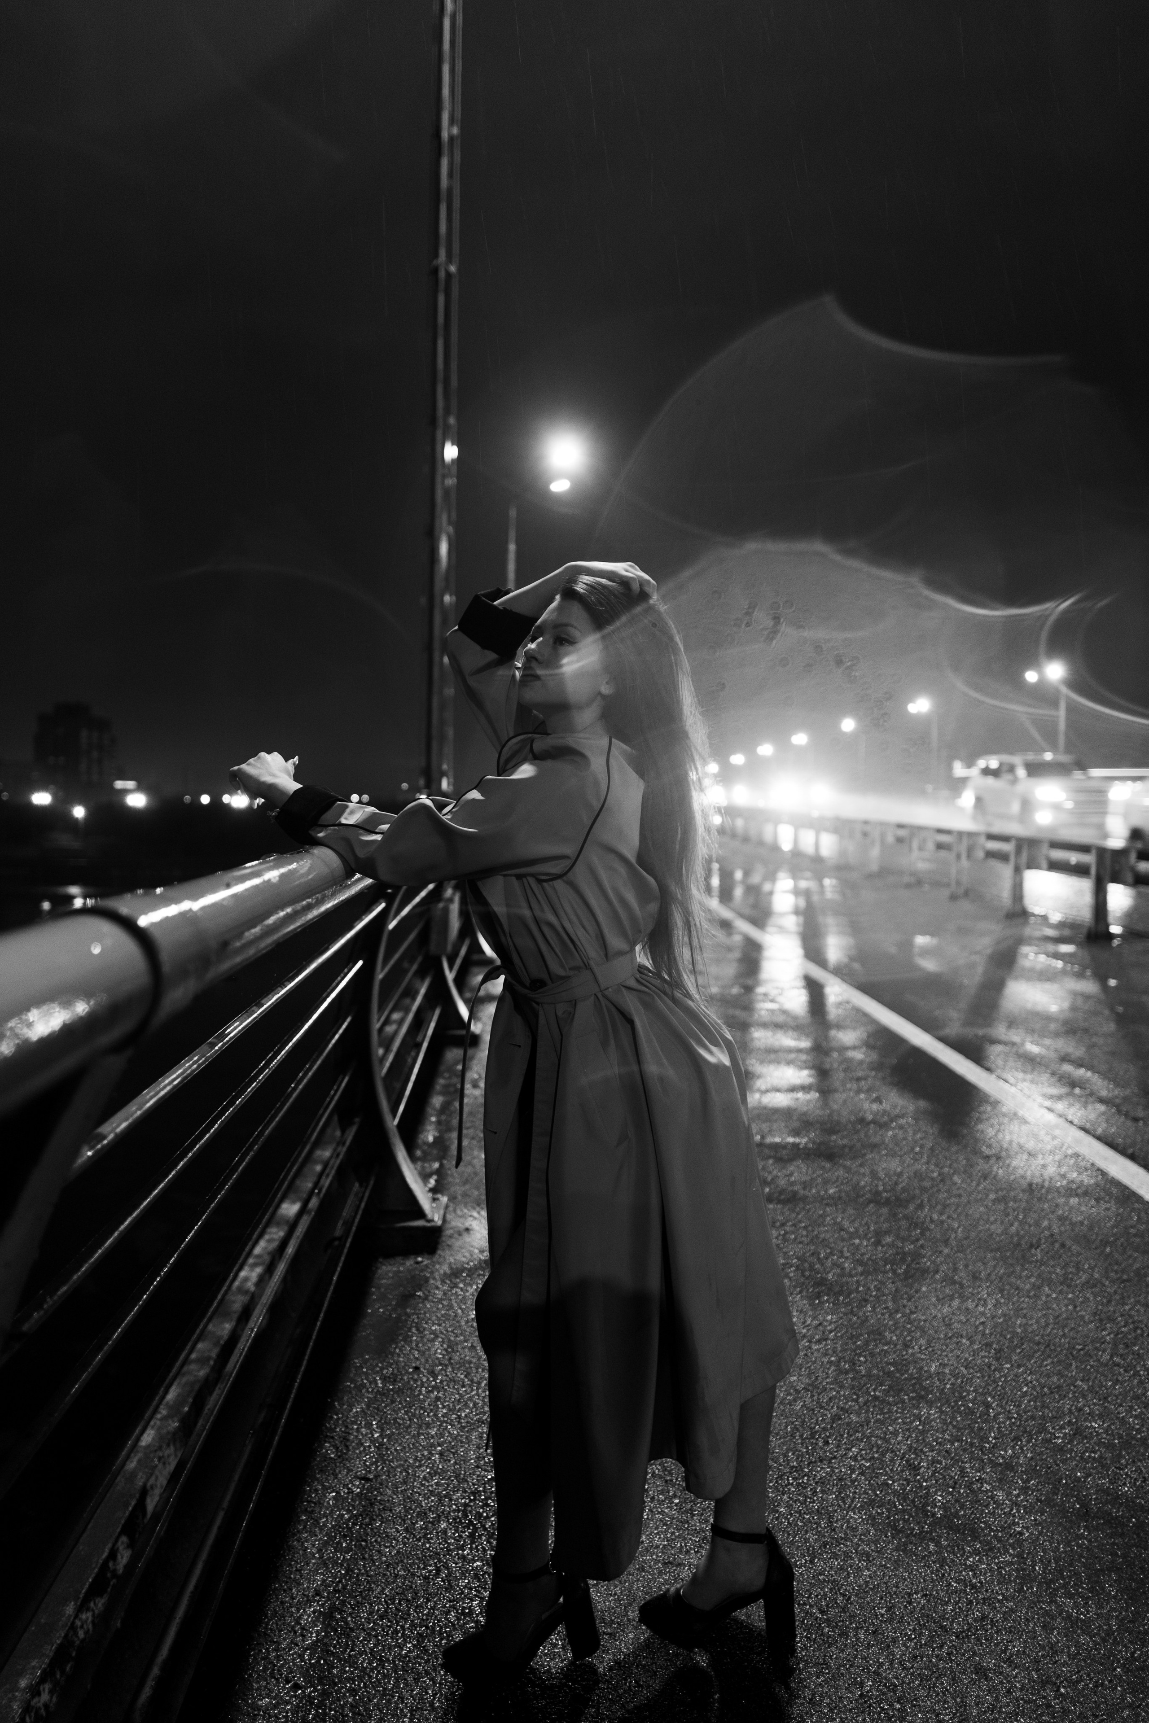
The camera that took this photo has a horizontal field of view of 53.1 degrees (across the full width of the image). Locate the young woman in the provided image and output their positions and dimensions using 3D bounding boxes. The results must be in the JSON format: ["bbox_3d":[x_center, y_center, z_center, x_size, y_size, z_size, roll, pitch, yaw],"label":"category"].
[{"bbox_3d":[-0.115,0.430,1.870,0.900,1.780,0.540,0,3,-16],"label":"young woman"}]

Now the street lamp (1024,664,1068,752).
[{"bbox_3d":[28.770,-6.761,70.000,2.200,9.900,0.500,1,3,1],"label":"street lamp"}]

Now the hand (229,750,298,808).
[{"bbox_3d":[-0.516,-0.138,1.910,0.130,0.100,0.100,4,4,44],"label":"hand"}]

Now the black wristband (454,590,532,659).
[{"bbox_3d":[-0.132,-0.399,1.930,0.120,0.075,0.100,32,18,0],"label":"black wristband"}]

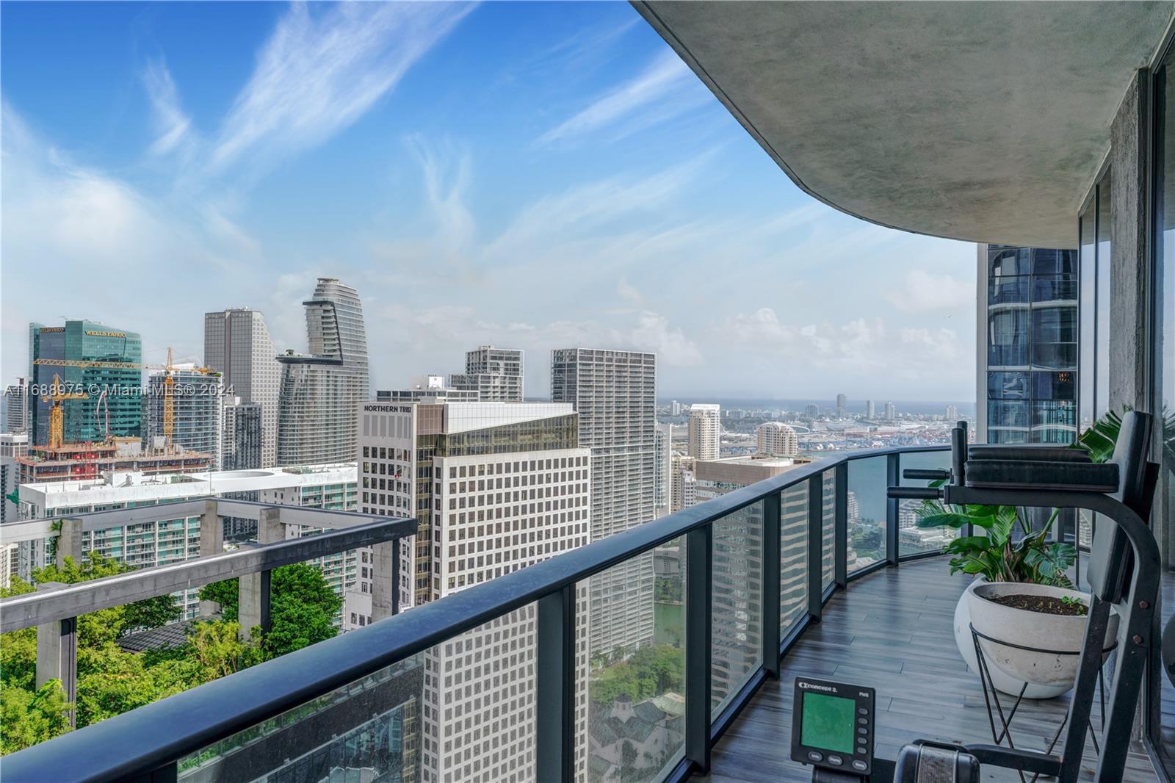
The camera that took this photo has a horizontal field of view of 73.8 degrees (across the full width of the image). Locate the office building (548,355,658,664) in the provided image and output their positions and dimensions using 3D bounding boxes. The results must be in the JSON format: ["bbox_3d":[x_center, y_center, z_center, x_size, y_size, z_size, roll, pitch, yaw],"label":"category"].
[{"bbox_3d":[10.500,64.681,478.000,64.000,178.000,24.000,0,0,-41],"label":"office building"}]

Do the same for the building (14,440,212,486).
[{"bbox_3d":[-181.500,85.067,303.500,32.000,136.000,60.000,0,0,41],"label":"building"}]

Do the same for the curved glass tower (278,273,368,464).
[{"bbox_3d":[-225.000,28.349,668.000,27.000,249.000,75.000,0,0,31],"label":"curved glass tower"}]

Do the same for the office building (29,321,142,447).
[{"bbox_3d":[-345.000,54.892,538.000,48.000,198.000,45.000,0,0,23],"label":"office building"}]

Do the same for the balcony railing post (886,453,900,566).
[{"bbox_3d":[2.840,1.096,7.270,0.070,1.050,0.085,0,0,-41],"label":"balcony railing post"}]

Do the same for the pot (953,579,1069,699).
[{"bbox_3d":[2.400,1.335,4.260,0.800,0.530,0.800,0,0,0],"label":"pot"}]

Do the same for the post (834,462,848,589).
[{"bbox_3d":[2.090,1.103,6.440,0.085,1.030,0.065,0,0,34],"label":"post"}]

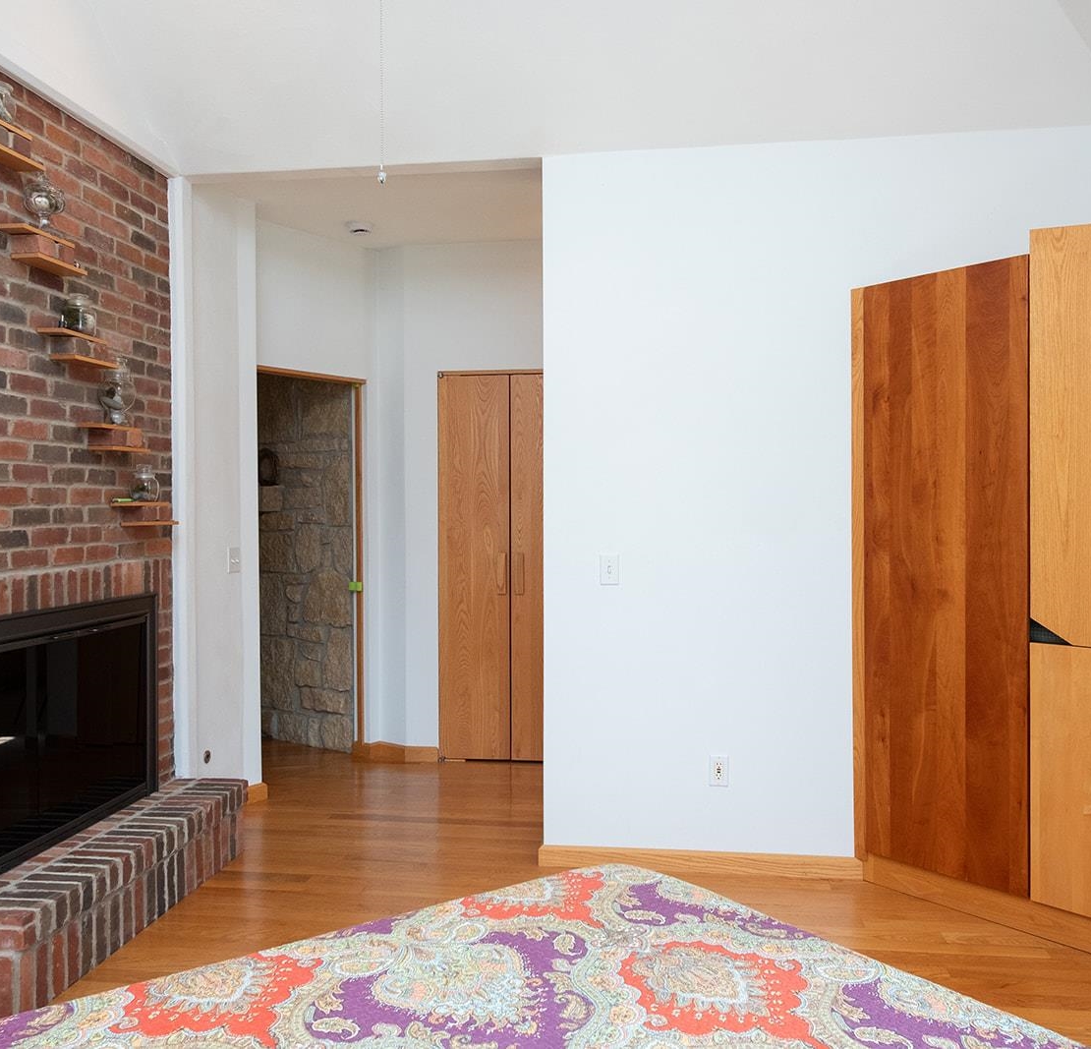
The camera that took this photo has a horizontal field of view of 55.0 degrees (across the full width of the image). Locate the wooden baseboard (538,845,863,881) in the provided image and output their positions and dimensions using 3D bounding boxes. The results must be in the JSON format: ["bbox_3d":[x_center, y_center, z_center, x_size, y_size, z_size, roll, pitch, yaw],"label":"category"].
[{"bbox_3d":[0.560,1.239,3.858,1.190,0.080,0.020,0,1,8],"label":"wooden baseboard"}]

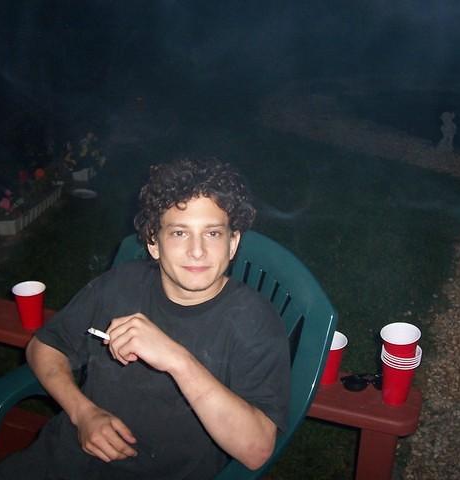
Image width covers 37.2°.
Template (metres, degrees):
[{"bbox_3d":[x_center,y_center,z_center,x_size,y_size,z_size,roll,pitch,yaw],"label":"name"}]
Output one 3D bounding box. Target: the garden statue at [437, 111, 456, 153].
[{"bbox_3d":[2.061,-1.025,6.446,0.180,0.365,0.160,8,24,16],"label":"garden statue"}]

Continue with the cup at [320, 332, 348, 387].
[{"bbox_3d":[0.257,0.316,1.802,0.096,0.119,0.096,5,23,9],"label":"cup"}]

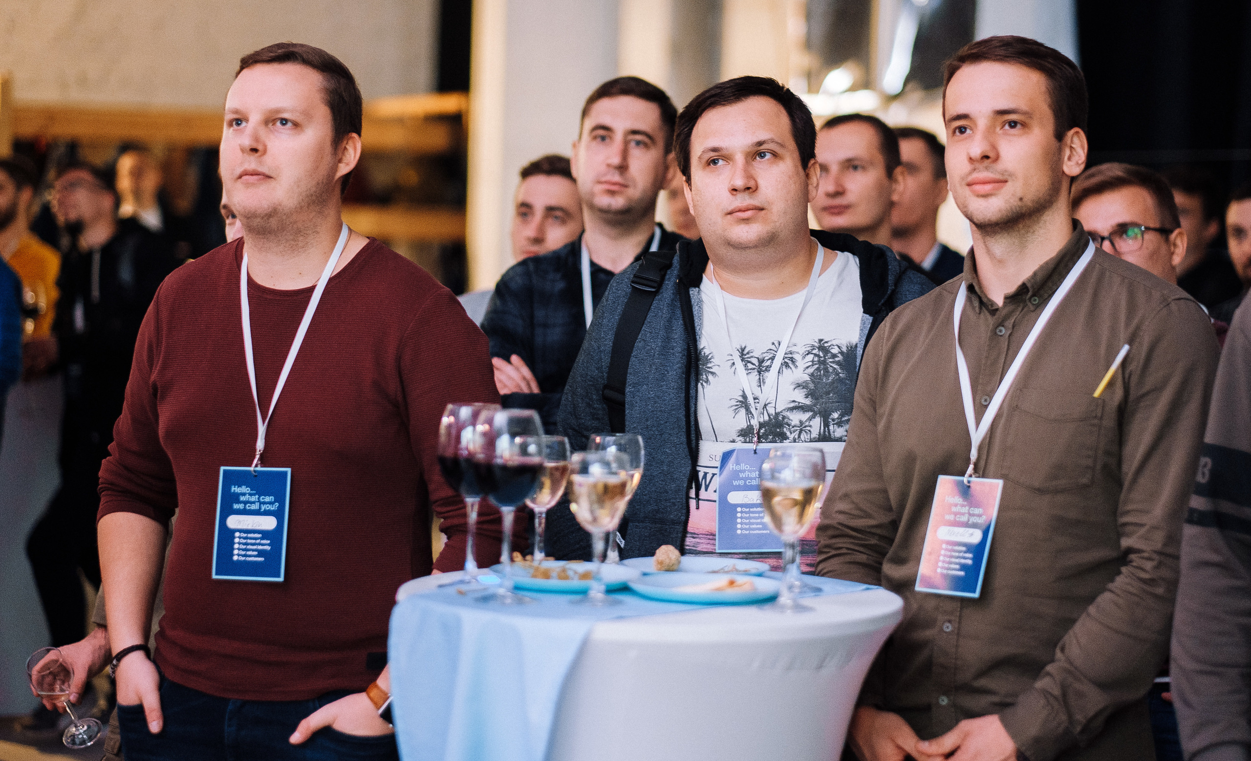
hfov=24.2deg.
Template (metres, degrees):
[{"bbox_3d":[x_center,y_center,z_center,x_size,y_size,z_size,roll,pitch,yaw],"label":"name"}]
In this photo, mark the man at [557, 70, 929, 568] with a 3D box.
[{"bbox_3d":[0.151,0.455,4.099,0.580,1.755,0.360,2,3,9],"label":"man"}]

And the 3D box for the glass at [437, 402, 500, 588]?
[{"bbox_3d":[-0.190,0.139,3.621,0.081,0.222,0.081,2,3,0],"label":"glass"}]

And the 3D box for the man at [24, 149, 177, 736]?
[{"bbox_3d":[-1.584,0.179,8.897,0.420,1.678,0.520,-1,4,-41],"label":"man"}]

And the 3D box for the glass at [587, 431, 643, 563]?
[{"bbox_3d":[-0.013,0.160,3.739,0.074,0.177,0.074,2,3,0],"label":"glass"}]

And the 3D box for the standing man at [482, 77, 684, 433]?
[{"bbox_3d":[-0.026,0.376,5.070,0.550,1.796,0.360,2,3,9],"label":"standing man"}]

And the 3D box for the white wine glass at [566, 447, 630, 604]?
[{"bbox_3d":[-0.029,0.174,3.474,0.074,0.177,0.074,2,3,0],"label":"white wine glass"}]

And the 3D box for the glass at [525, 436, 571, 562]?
[{"bbox_3d":[-0.105,0.161,3.674,0.074,0.177,0.074,2,3,0],"label":"glass"}]

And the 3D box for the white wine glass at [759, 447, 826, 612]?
[{"bbox_3d":[0.196,0.178,3.457,0.075,0.182,0.075,2,3,0],"label":"white wine glass"}]

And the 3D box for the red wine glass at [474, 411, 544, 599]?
[{"bbox_3d":[-0.137,0.149,3.469,0.081,0.223,0.081,2,3,0],"label":"red wine glass"}]

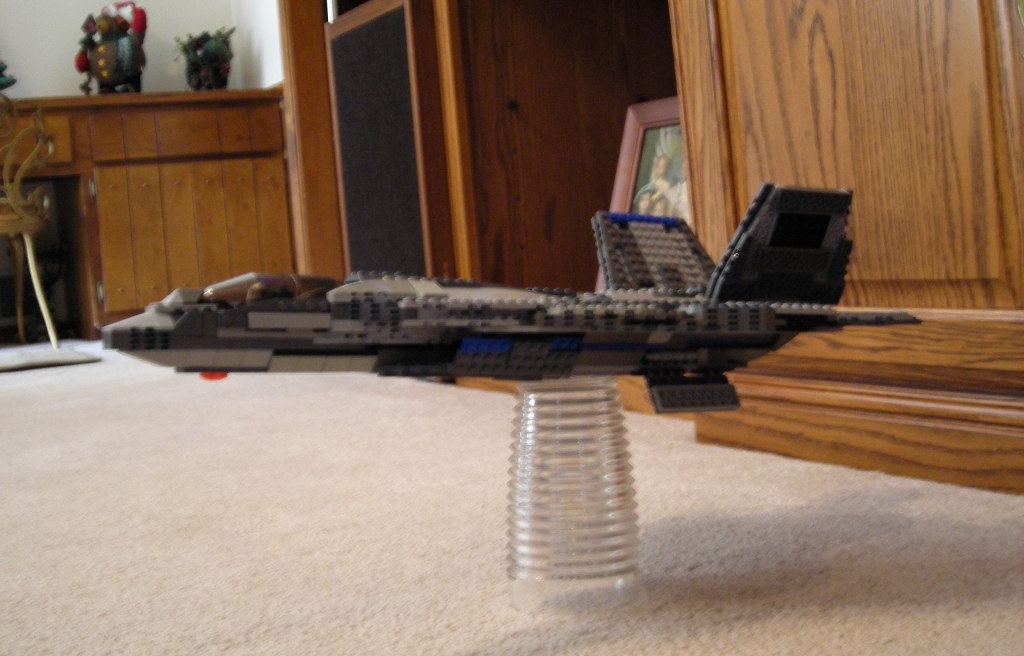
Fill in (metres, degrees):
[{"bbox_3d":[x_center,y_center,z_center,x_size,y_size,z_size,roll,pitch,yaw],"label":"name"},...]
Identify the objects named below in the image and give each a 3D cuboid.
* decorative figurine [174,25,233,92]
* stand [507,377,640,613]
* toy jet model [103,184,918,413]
[{"bbox_3d":[-0.995,-0.871,4.500,0.190,0.205,0.150,-6,4,-8],"label":"decorative figurine"},{"bbox_3d":[0.036,0.095,0.835,0.081,0.129,0.081,-2,2,0],"label":"stand"},{"bbox_3d":[-0.008,-0.016,0.809,0.455,0.133,0.230,1,1,-30],"label":"toy jet model"}]

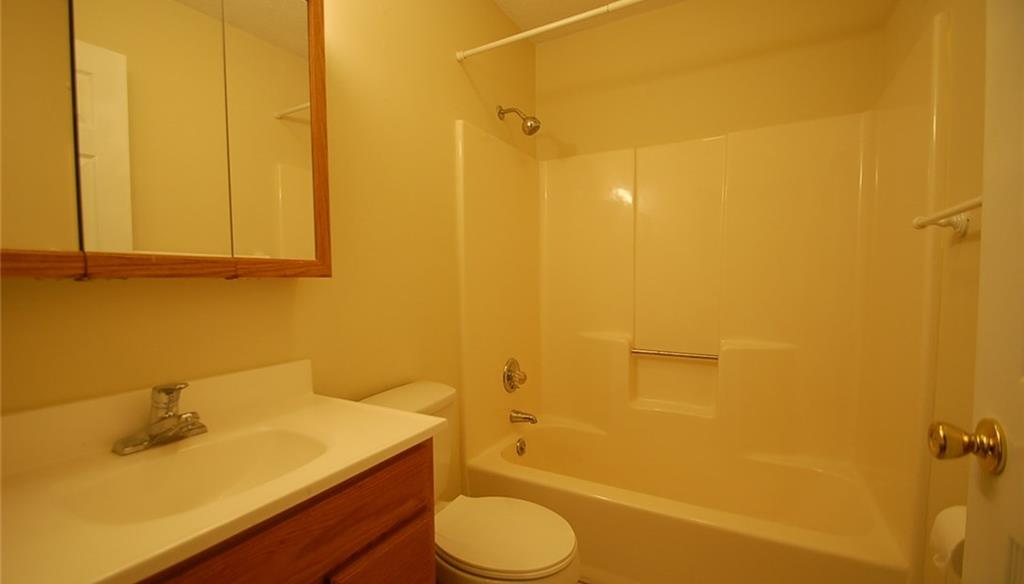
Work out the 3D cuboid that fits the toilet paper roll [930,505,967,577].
[{"bbox_3d":[0.868,0.475,0.790,0.108,0.108,0.103,1,2,29],"label":"toilet paper roll"}]

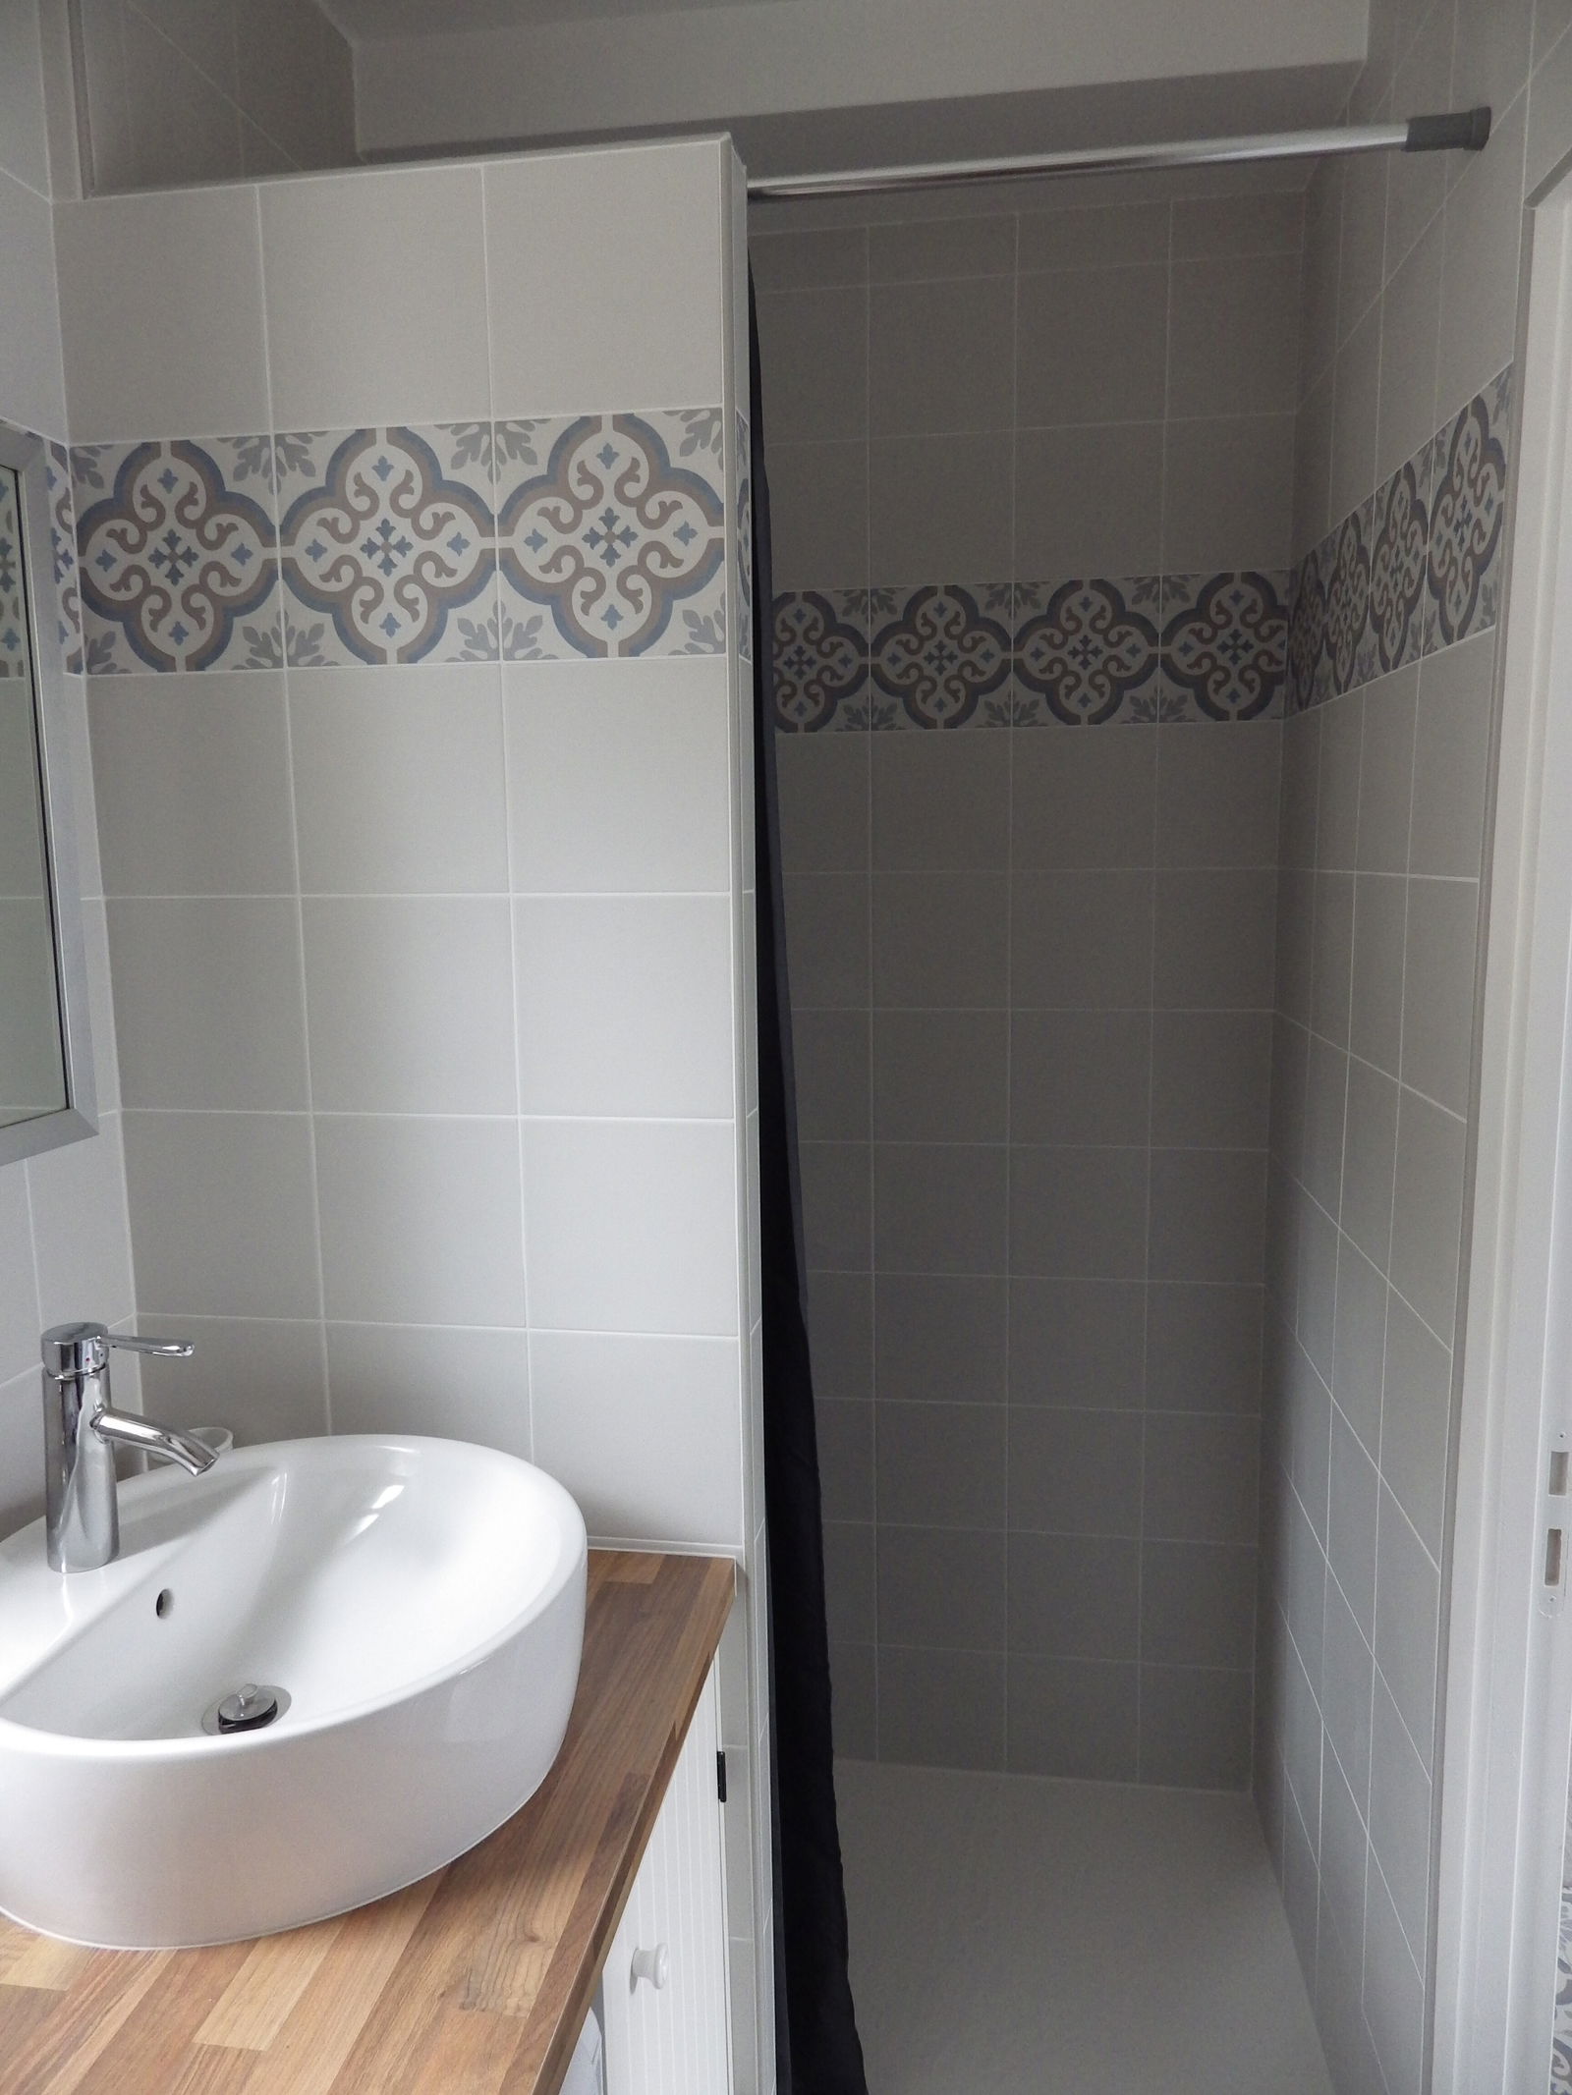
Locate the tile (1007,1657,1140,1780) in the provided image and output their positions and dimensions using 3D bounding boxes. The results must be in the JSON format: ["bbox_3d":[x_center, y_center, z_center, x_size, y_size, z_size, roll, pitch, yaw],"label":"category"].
[{"bbox_3d":[0.445,1.047,2.082,0.200,0.200,0.010,0,7,8],"label":"tile"}]

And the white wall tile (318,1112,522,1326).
[{"bbox_3d":[-0.342,0.163,1.252,0.200,0.200,0.010,0,7,8],"label":"white wall tile"}]

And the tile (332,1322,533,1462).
[{"bbox_3d":[-0.339,0.362,1.281,0.200,0.196,0.010,0,7,9],"label":"tile"}]

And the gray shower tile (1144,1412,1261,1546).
[{"bbox_3d":[0.618,0.641,1.985,0.168,0.200,0.010,0,8,8],"label":"gray shower tile"}]

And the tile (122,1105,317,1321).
[{"bbox_3d":[-0.538,0.161,1.283,0.196,0.200,0.010,0,8,9],"label":"tile"}]

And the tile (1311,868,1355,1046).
[{"bbox_3d":[0.657,-0.105,1.594,0.010,0.200,0.200,0,7,9],"label":"tile"}]

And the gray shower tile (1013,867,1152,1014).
[{"bbox_3d":[0.428,-0.154,1.926,0.200,0.200,0.010,0,7,8],"label":"gray shower tile"}]

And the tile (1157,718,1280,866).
[{"bbox_3d":[0.609,-0.352,1.871,0.167,0.200,0.010,0,8,9],"label":"tile"}]

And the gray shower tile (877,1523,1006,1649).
[{"bbox_3d":[0.244,0.848,2.093,0.200,0.200,0.010,0,7,9],"label":"gray shower tile"}]

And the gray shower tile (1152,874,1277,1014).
[{"bbox_3d":[0.606,-0.152,1.881,0.168,0.200,0.010,0,8,8],"label":"gray shower tile"}]

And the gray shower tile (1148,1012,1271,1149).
[{"bbox_3d":[0.609,0.050,1.907,0.167,0.198,0.009,0,8,8],"label":"gray shower tile"}]

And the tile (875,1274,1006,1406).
[{"bbox_3d":[0.234,0.443,2.016,0.198,0.198,0.009,0,8,8],"label":"tile"}]

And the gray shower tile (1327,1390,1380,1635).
[{"bbox_3d":[0.625,0.517,1.453,0.010,0.200,0.200,0,8,9],"label":"gray shower tile"}]

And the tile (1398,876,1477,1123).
[{"bbox_3d":[0.592,-0.051,1.200,0.010,0.200,0.192,0,7,10],"label":"tile"}]

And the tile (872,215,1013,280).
[{"bbox_3d":[0.215,-1.093,1.831,0.200,0.076,0.010,0,7,8],"label":"tile"}]

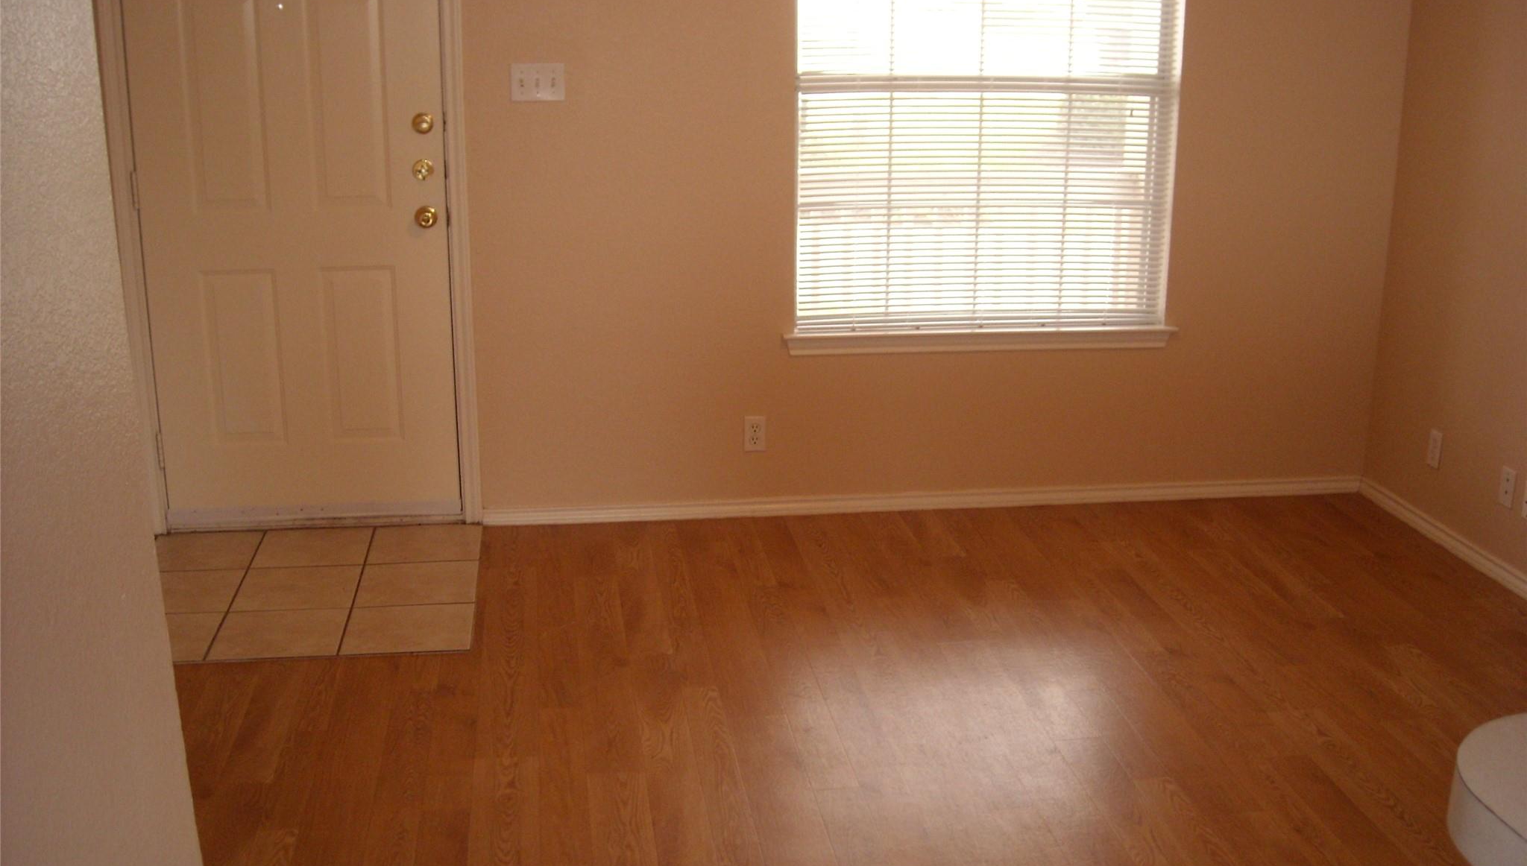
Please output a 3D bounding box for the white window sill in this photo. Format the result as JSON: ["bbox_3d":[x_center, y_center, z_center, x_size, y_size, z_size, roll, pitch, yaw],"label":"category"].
[{"bbox_3d":[0.697,-0.299,4.910,1.295,0.067,0.090,-2,17,-7],"label":"white window sill"}]

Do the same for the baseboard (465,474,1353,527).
[{"bbox_3d":[0.577,0.221,5.023,2.940,0.062,0.015,-2,17,-7],"label":"baseboard"}]

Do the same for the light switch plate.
[{"bbox_3d":[-0.653,-1.018,4.485,0.160,0.114,0.010,-2,17,-7],"label":"light switch plate"}]

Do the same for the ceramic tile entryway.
[{"bbox_3d":[-1.315,0.438,4.359,1.020,0.015,0.975,-2,17,-7],"label":"ceramic tile entryway"}]

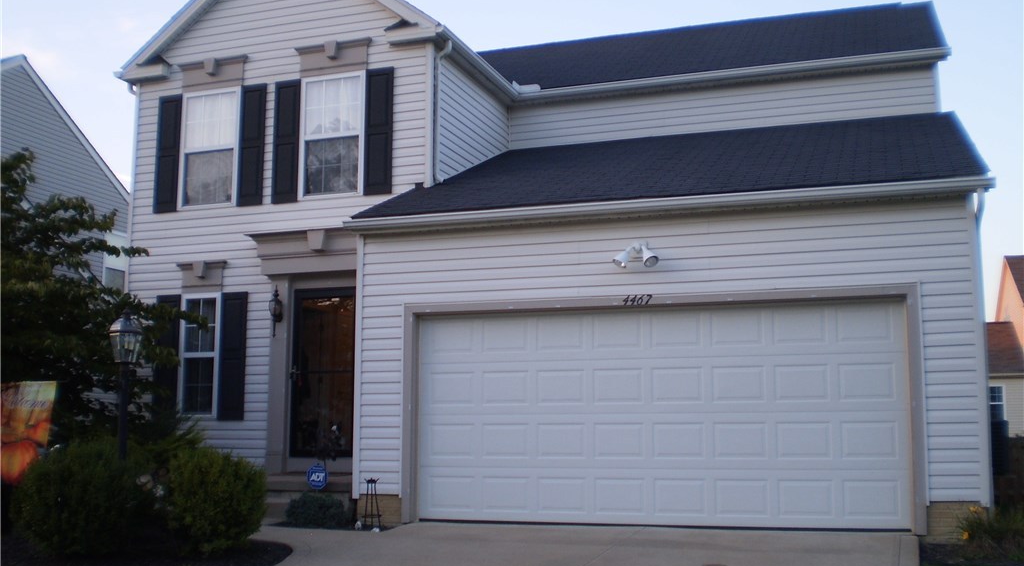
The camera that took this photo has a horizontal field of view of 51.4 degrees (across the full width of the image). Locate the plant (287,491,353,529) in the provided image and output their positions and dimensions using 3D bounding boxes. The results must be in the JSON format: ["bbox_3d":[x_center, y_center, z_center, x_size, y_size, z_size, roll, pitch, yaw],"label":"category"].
[{"bbox_3d":[-2.039,2.379,11.222,0.730,0.360,0.600,-3,-8,18],"label":"plant"}]

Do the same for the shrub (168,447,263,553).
[{"bbox_3d":[-2.619,1.914,9.471,0.890,0.950,0.880,-3,-8,18],"label":"shrub"}]

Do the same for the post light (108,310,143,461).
[{"bbox_3d":[-3.648,1.367,10.024,0.300,2.180,0.300,-3,-8,18],"label":"post light"}]

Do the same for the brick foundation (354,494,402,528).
[{"bbox_3d":[-1.359,2.397,11.181,0.510,0.330,0.200,-3,-8,18],"label":"brick foundation"}]

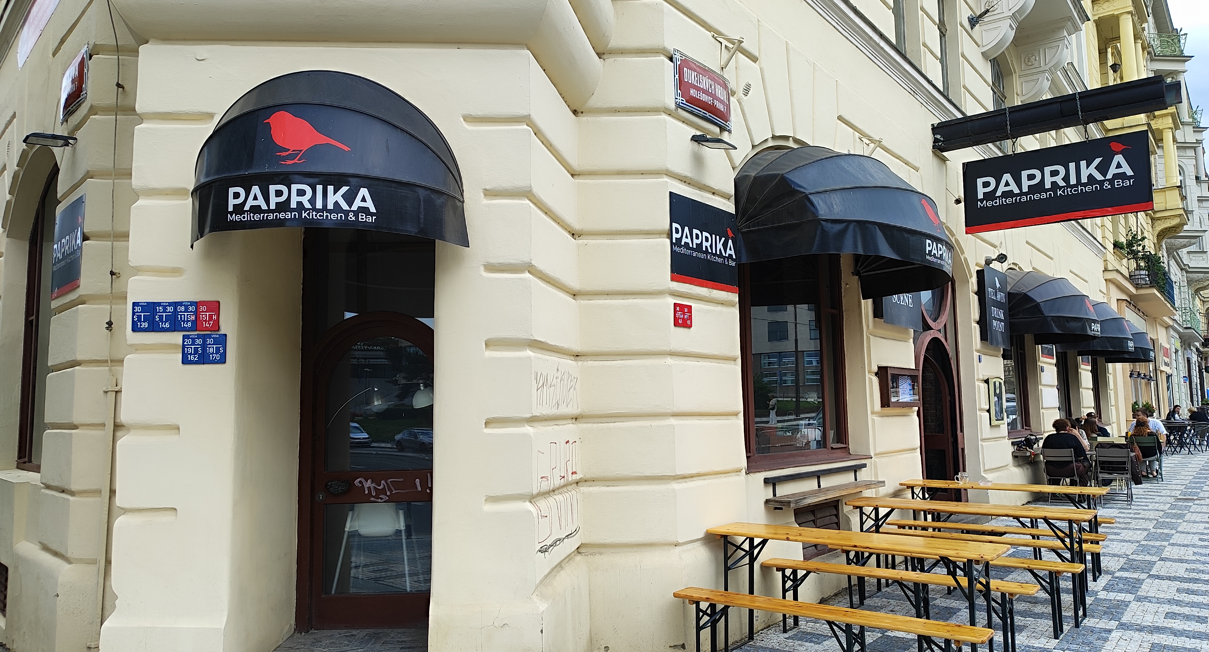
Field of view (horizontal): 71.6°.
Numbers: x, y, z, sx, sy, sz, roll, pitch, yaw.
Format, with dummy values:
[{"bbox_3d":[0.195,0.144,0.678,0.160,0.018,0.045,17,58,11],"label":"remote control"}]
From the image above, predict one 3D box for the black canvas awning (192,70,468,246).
[{"bbox_3d":[-1.374,-0.881,4.018,1.386,0.941,0.564,0,-5,-4],"label":"black canvas awning"}]

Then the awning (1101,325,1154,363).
[{"bbox_3d":[12.272,0.273,19.786,1.080,1.200,2.350,-6,-8,38],"label":"awning"}]

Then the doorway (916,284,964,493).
[{"bbox_3d":[4.125,0.739,10.414,0.396,3.168,2.128,-5,-7,37],"label":"doorway"}]

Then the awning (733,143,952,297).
[{"bbox_3d":[2.148,-0.955,6.819,1.089,1.148,2.495,-5,-7,37],"label":"awning"}]

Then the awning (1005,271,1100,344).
[{"bbox_3d":[7.138,-0.371,13.284,1.089,1.148,2.475,-5,-7,37],"label":"awning"}]

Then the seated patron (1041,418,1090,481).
[{"bbox_3d":[7.209,2.093,13.059,0.634,1.287,0.792,-5,-7,37],"label":"seated patron"}]

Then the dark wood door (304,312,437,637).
[{"bbox_3d":[-1.443,0.927,5.490,0.980,2.040,0.100,-1,-6,-3],"label":"dark wood door"}]

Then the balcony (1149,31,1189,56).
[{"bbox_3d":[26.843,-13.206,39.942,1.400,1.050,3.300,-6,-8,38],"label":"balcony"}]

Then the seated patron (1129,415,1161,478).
[{"bbox_3d":[10.578,2.373,16.326,0.515,1.257,0.842,-5,-7,37],"label":"seated patron"}]

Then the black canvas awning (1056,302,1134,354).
[{"bbox_3d":[9.848,-0.026,16.791,1.089,1.148,2.475,-5,-7,37],"label":"black canvas awning"}]

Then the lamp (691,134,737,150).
[{"bbox_3d":[0.745,-1.257,5.764,0.280,0.080,0.180,-6,-8,38],"label":"lamp"}]

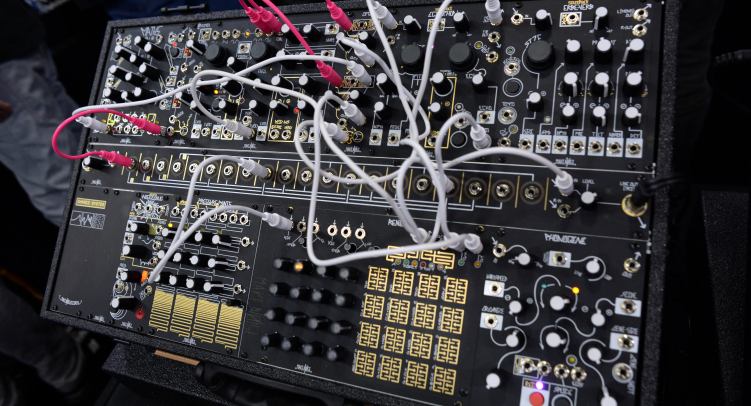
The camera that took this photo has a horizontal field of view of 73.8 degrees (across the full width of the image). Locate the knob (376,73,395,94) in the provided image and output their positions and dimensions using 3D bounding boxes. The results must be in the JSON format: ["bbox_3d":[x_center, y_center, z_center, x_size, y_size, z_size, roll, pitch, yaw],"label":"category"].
[{"bbox_3d":[0.008,-0.096,0.400,0.012,0.017,0.013,-5,77,21],"label":"knob"}]

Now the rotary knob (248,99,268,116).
[{"bbox_3d":[-0.104,-0.084,0.441,0.011,0.014,0.012,-4,78,20],"label":"rotary knob"}]

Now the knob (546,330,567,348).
[{"bbox_3d":[0.117,0.089,0.326,0.013,0.017,0.012,-4,78,20],"label":"knob"}]

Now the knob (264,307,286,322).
[{"bbox_3d":[-0.080,0.089,0.398,0.013,0.015,0.012,-5,78,20],"label":"knob"}]

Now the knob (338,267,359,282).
[{"bbox_3d":[-0.021,0.055,0.381,0.011,0.014,0.012,-4,78,20],"label":"knob"}]

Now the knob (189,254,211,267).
[{"bbox_3d":[-0.155,0.051,0.440,0.011,0.014,0.011,7,81,22],"label":"knob"}]

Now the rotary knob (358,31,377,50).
[{"bbox_3d":[-0.007,-0.135,0.416,0.012,0.015,0.011,-5,77,21],"label":"rotary knob"}]

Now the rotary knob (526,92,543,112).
[{"bbox_3d":[0.113,-0.072,0.355,0.012,0.014,0.011,-4,78,20],"label":"rotary knob"}]

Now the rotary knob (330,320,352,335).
[{"bbox_3d":[-0.026,0.094,0.377,0.013,0.015,0.012,-4,78,20],"label":"rotary knob"}]

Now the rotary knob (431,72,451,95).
[{"bbox_3d":[0.049,-0.093,0.385,0.013,0.015,0.012,-12,75,19],"label":"rotary knob"}]

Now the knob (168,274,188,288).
[{"bbox_3d":[-0.175,0.069,0.444,0.011,0.014,0.011,-4,77,20],"label":"knob"}]

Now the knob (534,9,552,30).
[{"bbox_3d":[0.122,-0.133,0.364,0.012,0.014,0.011,7,82,22],"label":"knob"}]

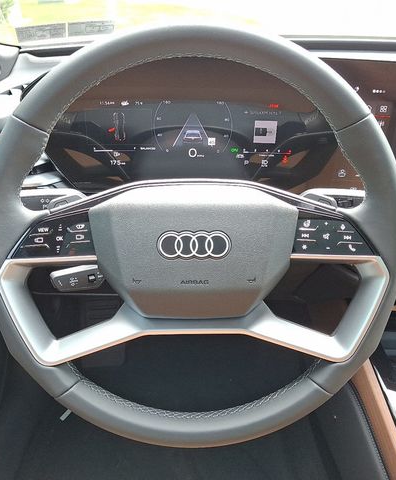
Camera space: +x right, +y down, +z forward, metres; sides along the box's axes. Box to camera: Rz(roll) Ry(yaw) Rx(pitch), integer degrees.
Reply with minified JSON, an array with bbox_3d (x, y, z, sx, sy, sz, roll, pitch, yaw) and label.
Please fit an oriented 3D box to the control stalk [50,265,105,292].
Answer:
[{"bbox_3d":[-0.114,0.038,0.472,0.073,0.024,0.020,-6,2,-6],"label":"control stalk"}]

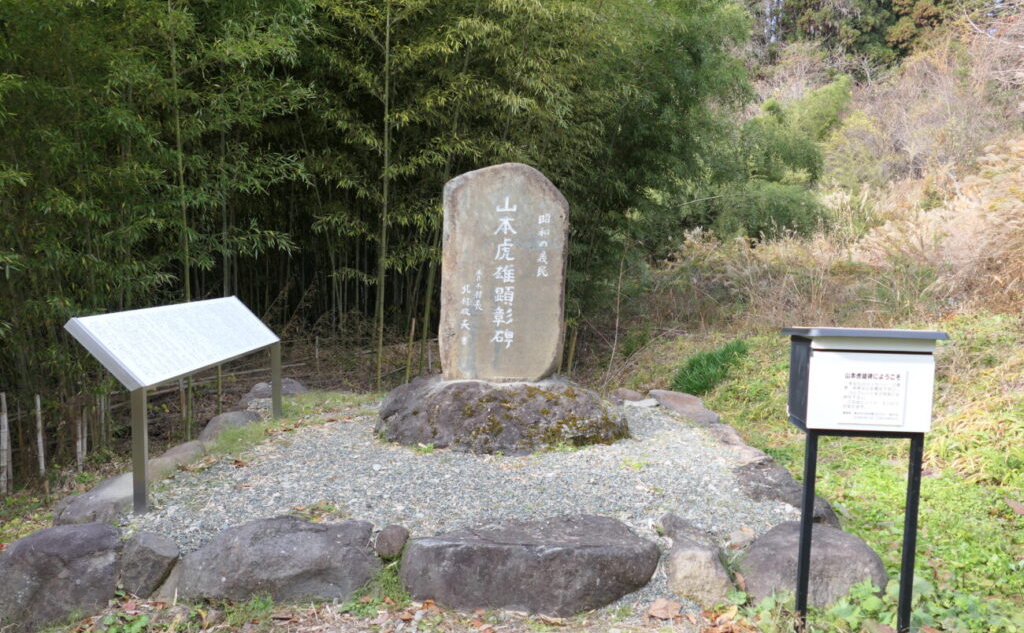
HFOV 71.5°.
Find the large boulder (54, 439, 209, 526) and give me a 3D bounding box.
[{"bbox_3d":[-2.225,0.989,4.432,0.500,0.230,1.250,1,5,8],"label":"large boulder"}]

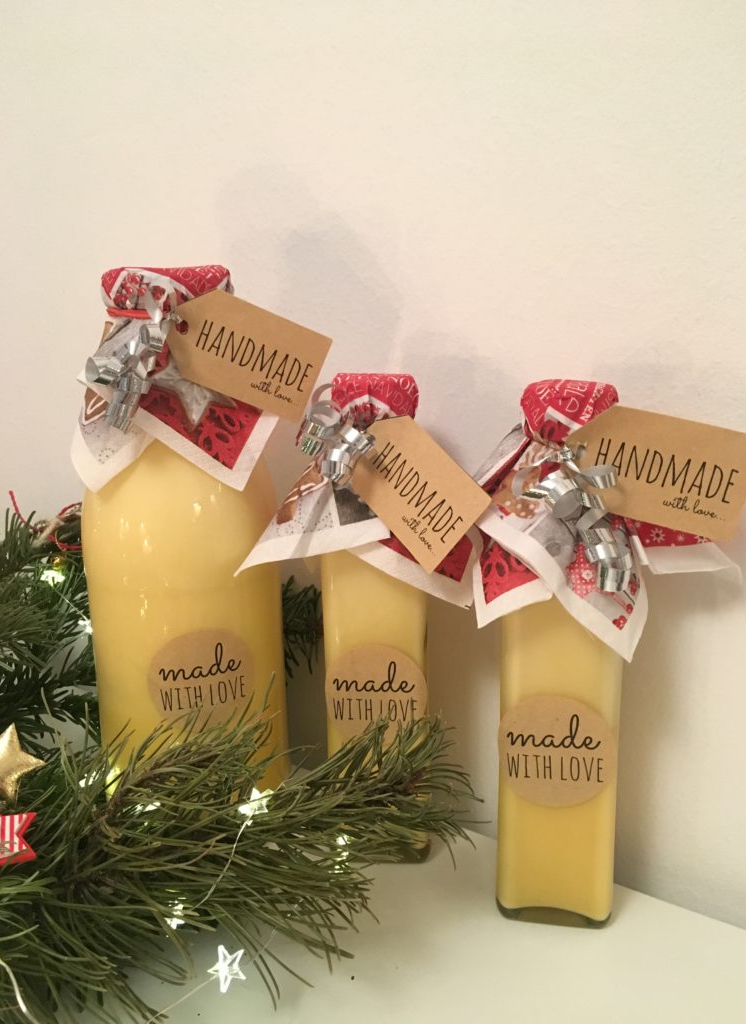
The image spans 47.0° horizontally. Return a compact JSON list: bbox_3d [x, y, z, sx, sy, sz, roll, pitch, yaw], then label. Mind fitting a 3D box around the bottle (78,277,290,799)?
[{"bbox_3d":[-0.084,0.028,0.387,0.090,0.263,0.090,-4,12,-12],"label":"bottle"}]

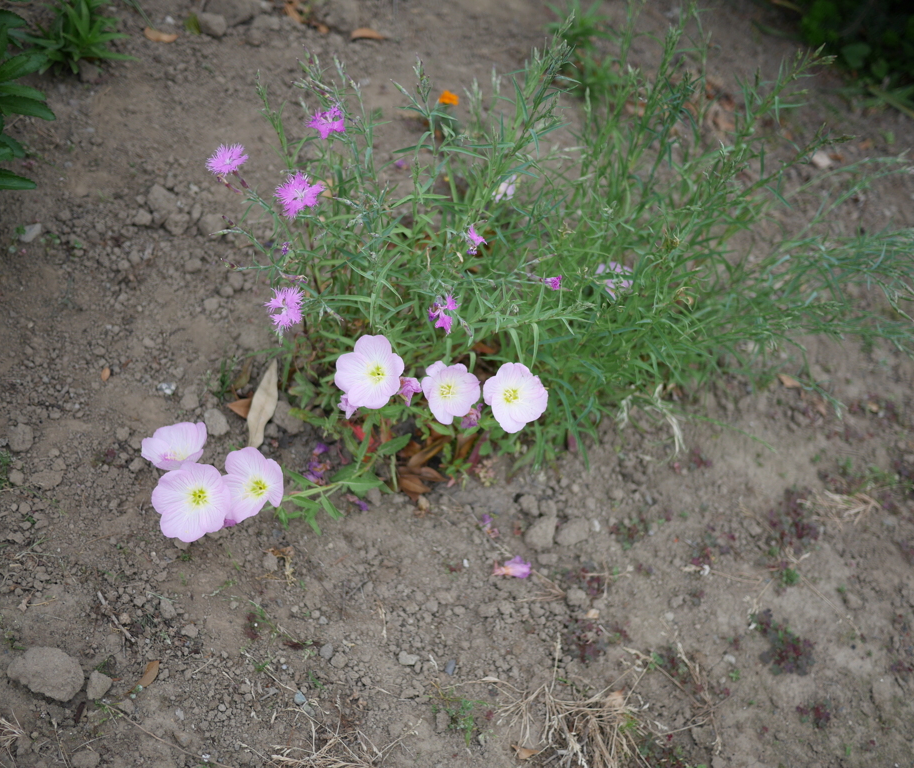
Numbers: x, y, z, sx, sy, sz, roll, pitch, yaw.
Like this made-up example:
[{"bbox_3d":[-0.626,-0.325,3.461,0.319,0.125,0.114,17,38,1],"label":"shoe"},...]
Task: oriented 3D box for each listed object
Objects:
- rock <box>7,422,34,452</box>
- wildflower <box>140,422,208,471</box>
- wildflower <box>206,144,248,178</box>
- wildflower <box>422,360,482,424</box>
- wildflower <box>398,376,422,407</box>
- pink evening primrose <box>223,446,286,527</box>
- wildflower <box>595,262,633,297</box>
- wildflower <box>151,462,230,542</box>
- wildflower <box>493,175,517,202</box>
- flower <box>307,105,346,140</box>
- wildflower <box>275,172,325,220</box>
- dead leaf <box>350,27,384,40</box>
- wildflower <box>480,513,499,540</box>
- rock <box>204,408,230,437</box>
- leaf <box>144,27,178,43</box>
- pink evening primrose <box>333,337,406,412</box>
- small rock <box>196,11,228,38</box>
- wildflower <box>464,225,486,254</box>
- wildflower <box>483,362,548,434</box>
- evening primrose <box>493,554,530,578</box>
[{"bbox_3d":[-0.353,0.043,0.956,0.021,0.015,0.025,0,57,-21],"label":"rock"},{"bbox_3d":[-0.204,0.045,0.855,0.049,0.025,0.045,-10,46,11],"label":"wildflower"},{"bbox_3d":[-0.188,-0.182,0.966,0.035,0.014,0.033,-8,46,9],"label":"wildflower"},{"bbox_3d":[-0.004,0.007,0.925,0.046,0.022,0.047,-4,88,-3],"label":"wildflower"},{"bbox_3d":[-0.037,0.006,0.920,0.019,0.017,0.022,0,84,-6],"label":"wildflower"},{"bbox_3d":[-0.156,0.078,0.900,0.055,0.022,0.060,0,84,21],"label":"pink evening primrose"},{"bbox_3d":[0.130,-0.085,0.973,0.036,0.018,0.034,2,53,-2],"label":"wildflower"},{"bbox_3d":[-0.197,0.088,0.875,0.056,0.022,0.056,-4,87,-3],"label":"wildflower"},{"bbox_3d":[0.041,-0.170,1.029,0.032,0.018,0.030,-4,48,4],"label":"wildflower"},{"bbox_3d":[-0.106,-0.212,0.960,0.031,0.015,0.030,0,50,0],"label":"flower"},{"bbox_3d":[-0.130,-0.155,0.980,0.041,0.015,0.039,0,90,-3],"label":"wildflower"},{"bbox_3d":[-0.100,-0.387,1.309,0.036,0.010,0.014,0,48,0],"label":"dead leaf"},{"bbox_3d":[0.029,0.125,1.048,0.011,0.009,0.023,-17,64,-30],"label":"wildflower"},{"bbox_3d":[-0.190,0.030,0.934,0.019,0.013,0.018,0,48,0],"label":"rock"},{"bbox_3d":[-0.337,-0.397,1.345,0.040,0.010,0.015,9,51,7],"label":"leaf"},{"bbox_3d":[-0.067,-0.009,0.900,0.053,0.026,0.056,0,75,17],"label":"pink evening primrose"},{"bbox_3d":[-0.268,-0.394,1.297,0.032,0.020,0.025,5,55,-18],"label":"small rock"},{"bbox_3d":[0.015,-0.120,0.980,0.018,0.017,0.024,0,90,-24],"label":"wildflower"},{"bbox_3d":[0.046,0.011,0.930,0.051,0.026,0.055,0,81,-2],"label":"wildflower"},{"bbox_3d":[0.040,0.130,0.845,0.027,0.012,0.014,-3,48,-3],"label":"evening primrose"}]

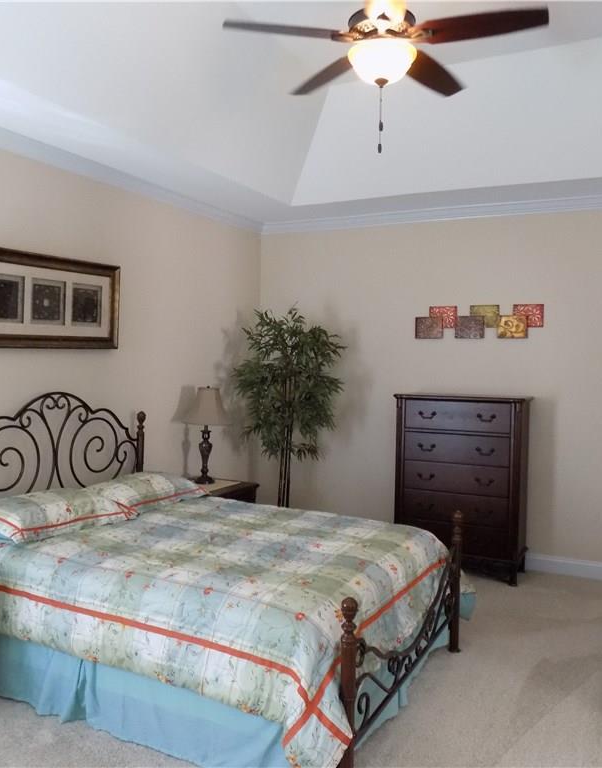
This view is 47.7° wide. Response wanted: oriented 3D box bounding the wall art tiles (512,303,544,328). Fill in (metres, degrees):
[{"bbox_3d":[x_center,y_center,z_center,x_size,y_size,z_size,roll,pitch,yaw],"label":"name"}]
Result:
[{"bbox_3d":[1.708,-0.511,5.101,0.226,0.176,0.025,2,3,25],"label":"wall art tiles"}]

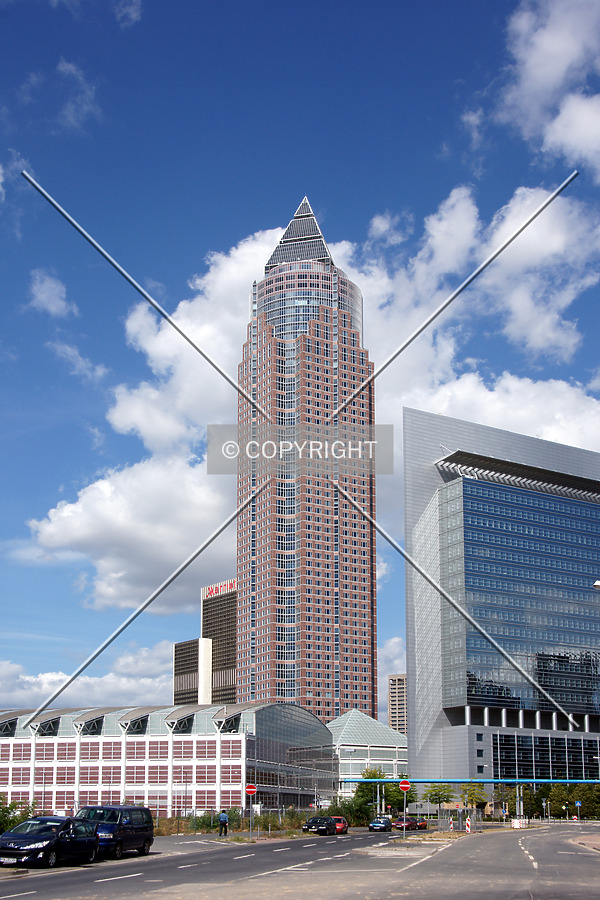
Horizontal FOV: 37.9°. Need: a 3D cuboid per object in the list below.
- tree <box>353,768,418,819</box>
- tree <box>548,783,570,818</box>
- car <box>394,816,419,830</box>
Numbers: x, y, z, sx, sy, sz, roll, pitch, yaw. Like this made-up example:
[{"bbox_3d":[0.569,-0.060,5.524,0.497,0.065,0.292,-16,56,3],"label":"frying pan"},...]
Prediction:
[{"bbox_3d":[13.328,54.339,138.000,9.800,7.800,8.500,0,-20,0],"label":"tree"},{"bbox_3d":[46.864,63.388,158.000,4.000,6.100,4.000,0,-22,0],"label":"tree"},{"bbox_3d":[11.000,38.850,91.200,1.700,1.420,4.250,-8,-24,19],"label":"car"}]

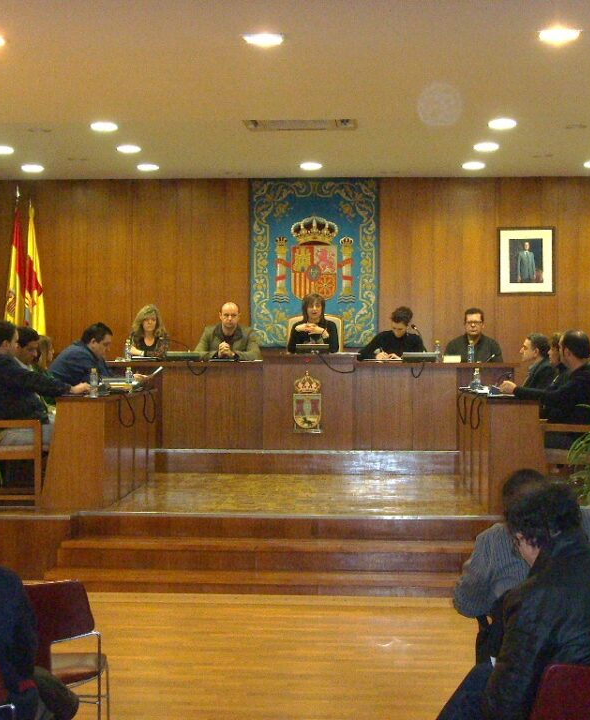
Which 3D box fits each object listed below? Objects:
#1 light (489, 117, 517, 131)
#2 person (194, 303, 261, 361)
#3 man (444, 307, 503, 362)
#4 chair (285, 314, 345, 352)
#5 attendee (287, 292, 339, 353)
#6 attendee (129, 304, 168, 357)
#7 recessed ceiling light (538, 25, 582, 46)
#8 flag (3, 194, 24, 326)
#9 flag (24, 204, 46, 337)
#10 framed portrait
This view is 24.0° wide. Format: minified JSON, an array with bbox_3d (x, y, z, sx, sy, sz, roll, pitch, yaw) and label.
[{"bbox_3d":[1.698,-1.932,11.350,0.235,0.060,0.235,0,0,3],"label":"light"},{"bbox_3d":[-0.633,0.125,13.200,0.620,1.350,0.800,0,0,3],"label":"person"},{"bbox_3d":[1.706,0.155,13.250,0.560,1.310,0.770,0,0,3],"label":"man"},{"bbox_3d":[0.197,0.076,13.650,0.590,1.060,0.640,0,0,3],"label":"chair"},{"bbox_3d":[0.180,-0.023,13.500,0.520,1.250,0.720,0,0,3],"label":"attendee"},{"bbox_3d":[-1.390,0.136,13.250,0.460,1.330,0.750,0,0,3],"label":"attendee"},{"bbox_3d":[1.309,-1.603,6.850,0.215,0.060,0.215,0,0,3],"label":"recessed ceiling light"},{"bbox_3d":[-2.953,-0.910,14.650,0.240,1.680,0.200,0,0,3],"label":"flag"},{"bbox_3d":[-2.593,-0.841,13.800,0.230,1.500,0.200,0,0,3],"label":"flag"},{"bbox_3d":[2.471,-1.057,14.800,0.620,0.730,0.040,0,0,3],"label":"framed portrait"}]

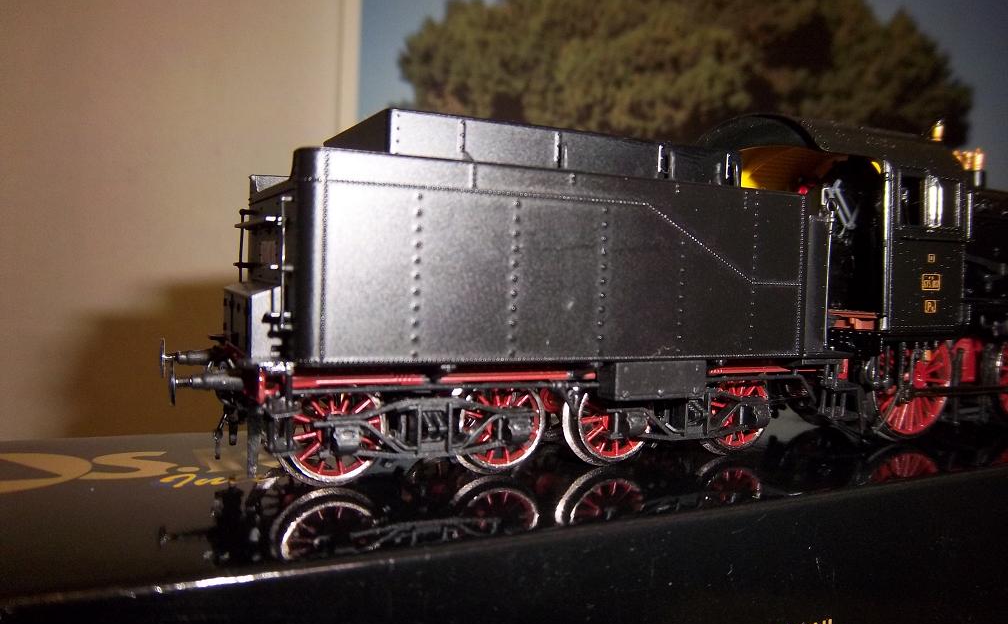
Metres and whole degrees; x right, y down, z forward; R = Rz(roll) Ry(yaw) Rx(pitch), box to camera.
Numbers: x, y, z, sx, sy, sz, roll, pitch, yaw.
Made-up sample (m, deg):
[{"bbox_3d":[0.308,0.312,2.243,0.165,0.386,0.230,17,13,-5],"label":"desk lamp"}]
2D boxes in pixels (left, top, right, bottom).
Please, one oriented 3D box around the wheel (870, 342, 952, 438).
[{"bbox_3d":[0.064,0.010,0.130,0.021,0.021,0.003,1,3,-25],"label":"wheel"}]

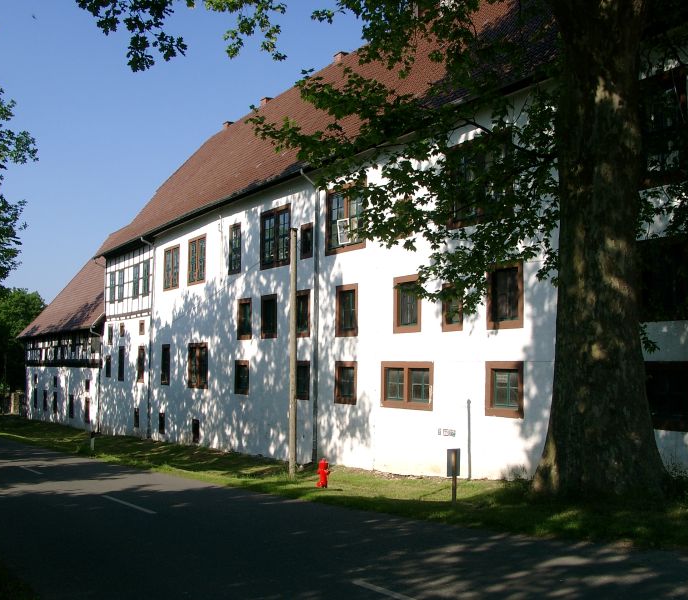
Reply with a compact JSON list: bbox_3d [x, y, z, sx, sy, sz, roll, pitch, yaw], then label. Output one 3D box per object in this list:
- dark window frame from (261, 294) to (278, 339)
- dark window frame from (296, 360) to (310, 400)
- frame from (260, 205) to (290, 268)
[{"bbox_3d":[-2.499,0.565,26.648,0.160,1.471,1.127,3,-6,-33],"label":"dark window frame"},{"bbox_3d":[-1.585,3.084,30.021,0.220,1.465,1.386,3,-5,-33],"label":"dark window frame"},{"bbox_3d":[-2.293,-2.089,26.577,0.160,2.004,2.099,3,-6,-33],"label":"frame"}]

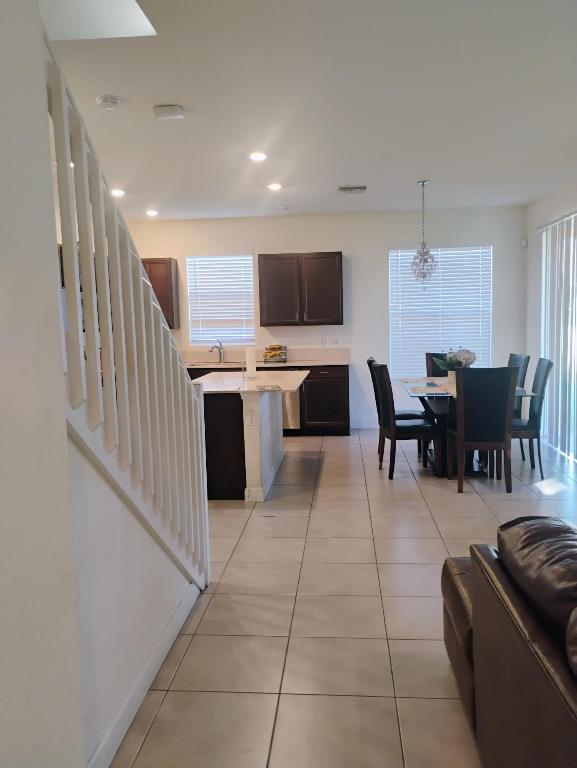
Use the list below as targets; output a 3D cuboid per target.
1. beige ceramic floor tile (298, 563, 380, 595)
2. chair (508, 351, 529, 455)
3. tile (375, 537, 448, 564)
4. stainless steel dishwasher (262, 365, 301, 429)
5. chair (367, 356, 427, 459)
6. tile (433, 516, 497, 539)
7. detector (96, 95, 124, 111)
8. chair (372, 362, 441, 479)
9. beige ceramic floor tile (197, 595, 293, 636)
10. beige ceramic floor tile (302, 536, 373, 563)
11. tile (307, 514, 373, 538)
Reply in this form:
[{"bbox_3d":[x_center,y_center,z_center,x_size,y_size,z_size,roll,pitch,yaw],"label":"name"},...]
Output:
[{"bbox_3d":[0.292,1.128,3.584,0.455,0.010,0.450,-1,6,5],"label":"beige ceramic floor tile"},{"bbox_3d":[2.188,0.231,6.559,0.530,1.065,0.495,-1,6,3],"label":"chair"},{"bbox_3d":[0.786,1.067,3.964,0.453,0.010,0.445,-1,6,5],"label":"tile"},{"bbox_3d":[-0.123,0.180,8.037,0.600,0.825,0.600,-1,6,5],"label":"stainless steel dishwasher"},{"bbox_3d":[1.126,0.257,6.491,0.580,1.055,0.480,-1,6,5],"label":"chair"},{"bbox_3d":[1.280,1.014,4.372,0.455,0.010,0.452,-1,6,5],"label":"tile"},{"bbox_3d":[-1.055,-1.663,3.672,0.140,0.050,0.140,-1,6,5],"label":"detector"},{"bbox_3d":[1.106,0.341,5.879,0.570,1.030,0.450,-2,6,-5],"label":"chair"},{"bbox_3d":[-0.204,1.183,3.182,0.455,0.010,0.450,-1,6,5],"label":"beige ceramic floor tile"},{"bbox_3d":[0.331,1.074,4.005,0.453,0.010,0.445,-1,6,5],"label":"beige ceramic floor tile"},{"bbox_3d":[0.370,1.027,4.445,0.453,0.010,0.445,-1,6,5],"label":"tile"}]

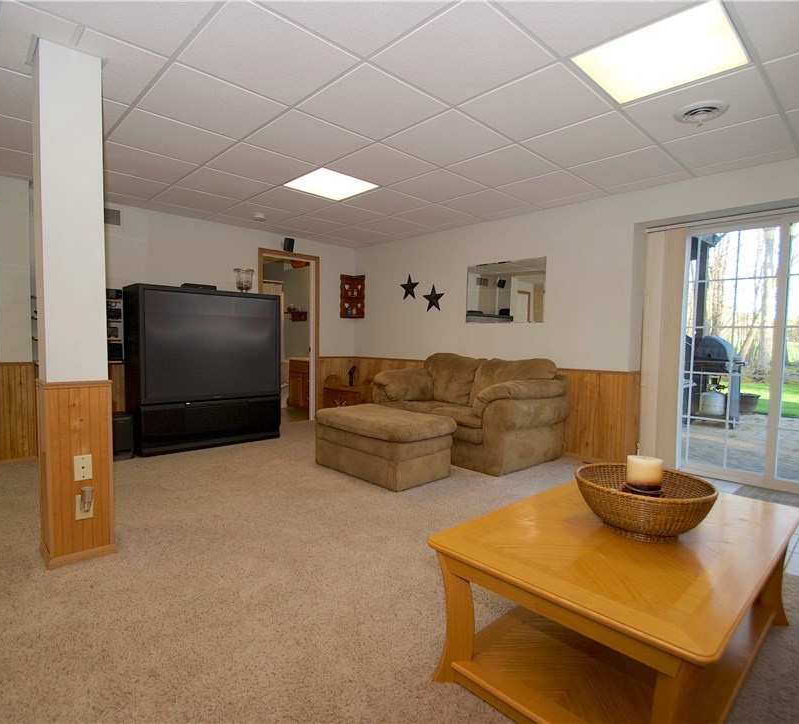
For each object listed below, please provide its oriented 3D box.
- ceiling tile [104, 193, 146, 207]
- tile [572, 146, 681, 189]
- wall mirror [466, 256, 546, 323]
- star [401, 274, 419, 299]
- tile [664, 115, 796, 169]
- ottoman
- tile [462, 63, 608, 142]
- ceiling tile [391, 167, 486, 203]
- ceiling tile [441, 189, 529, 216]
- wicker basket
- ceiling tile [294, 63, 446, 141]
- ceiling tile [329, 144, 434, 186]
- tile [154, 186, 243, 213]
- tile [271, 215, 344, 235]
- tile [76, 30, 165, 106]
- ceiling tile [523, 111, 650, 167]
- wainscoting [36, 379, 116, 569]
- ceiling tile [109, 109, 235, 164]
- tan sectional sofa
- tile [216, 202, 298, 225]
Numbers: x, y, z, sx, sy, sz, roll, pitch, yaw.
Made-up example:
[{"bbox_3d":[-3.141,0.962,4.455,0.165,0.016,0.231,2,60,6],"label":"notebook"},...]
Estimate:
[{"bbox_3d":[-2.594,-1.492,4.067,0.602,0.020,0.309,-2,4,-44],"label":"ceiling tile"},{"bbox_3d":[1.598,-1.381,3.235,0.602,0.020,0.602,-2,4,-44],"label":"tile"},{"bbox_3d":[1.052,-0.701,4.580,0.020,0.615,0.921,-2,5,-44],"label":"wall mirror"},{"bbox_3d":[0.112,-0.905,5.462,0.040,0.310,0.315,-2,4,-44],"label":"star"},{"bbox_3d":[2.021,-1.350,2.797,0.602,0.020,0.602,-2,4,-44],"label":"tile"},{"bbox_3d":[-0.129,0.628,3.543,0.590,0.440,0.960,-3,5,-44],"label":"ottoman"},{"bbox_3d":[0.714,-1.342,2.381,0.591,0.020,0.585,-2,5,-44],"label":"tile"},{"bbox_3d":[0.313,-1.426,3.688,0.602,0.020,0.602,-2,4,-44],"label":"ceiling tile"},{"bbox_3d":[0.751,-1.448,4.124,0.605,0.025,0.605,-3,5,-44],"label":"ceiling tile"},{"bbox_3d":[0.790,0.463,1.495,0.405,0.155,0.405,-3,5,-44],"label":"wicker basket"},{"bbox_3d":[-0.141,-1.359,2.417,0.605,0.025,0.605,-3,5,-44],"label":"ceiling tile"},{"bbox_3d":[-0.126,-1.409,3.265,0.602,0.020,0.602,-2,4,-44],"label":"ceiling tile"},{"bbox_3d":[-1.836,-1.487,4.156,0.600,0.025,0.600,-2,4,-44],"label":"tile"},{"bbox_3d":[-0.959,-1.524,5.012,0.605,0.025,0.605,-3,5,-44],"label":"tile"},{"bbox_3d":[-1.344,-1.358,2.104,0.299,0.020,0.579,-2,5,-44],"label":"tile"},{"bbox_3d":[1.160,-1.366,2.827,0.605,0.025,0.605,-3,5,-44],"label":"ceiling tile"},{"bbox_3d":[-1.551,0.503,2.175,0.265,0.835,0.280,-2,5,-44],"label":"wainscoting"},{"bbox_3d":[-1.426,-1.408,2.858,0.600,0.025,0.600,-2,4,-44],"label":"ceiling tile"},{"bbox_3d":[0.585,0.385,4.280,0.960,0.900,1.640,-2,4,-44],"label":"tan sectional sofa"},{"bbox_3d":[-1.397,-1.505,4.589,0.605,0.025,0.605,-3,5,-44],"label":"tile"}]

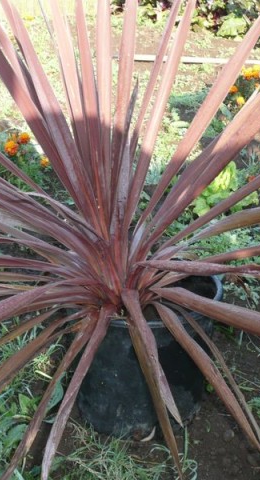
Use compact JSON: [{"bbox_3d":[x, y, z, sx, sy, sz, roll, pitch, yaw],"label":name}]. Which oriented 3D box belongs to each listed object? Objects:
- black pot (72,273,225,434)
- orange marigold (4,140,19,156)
[{"bbox_3d":[0.019,0.223,1.568,0.345,0.281,0.345,0,21,0],"label":"black pot"},{"bbox_3d":[-0.476,-0.367,2.970,0.055,0.053,0.055,0,21,0],"label":"orange marigold"}]

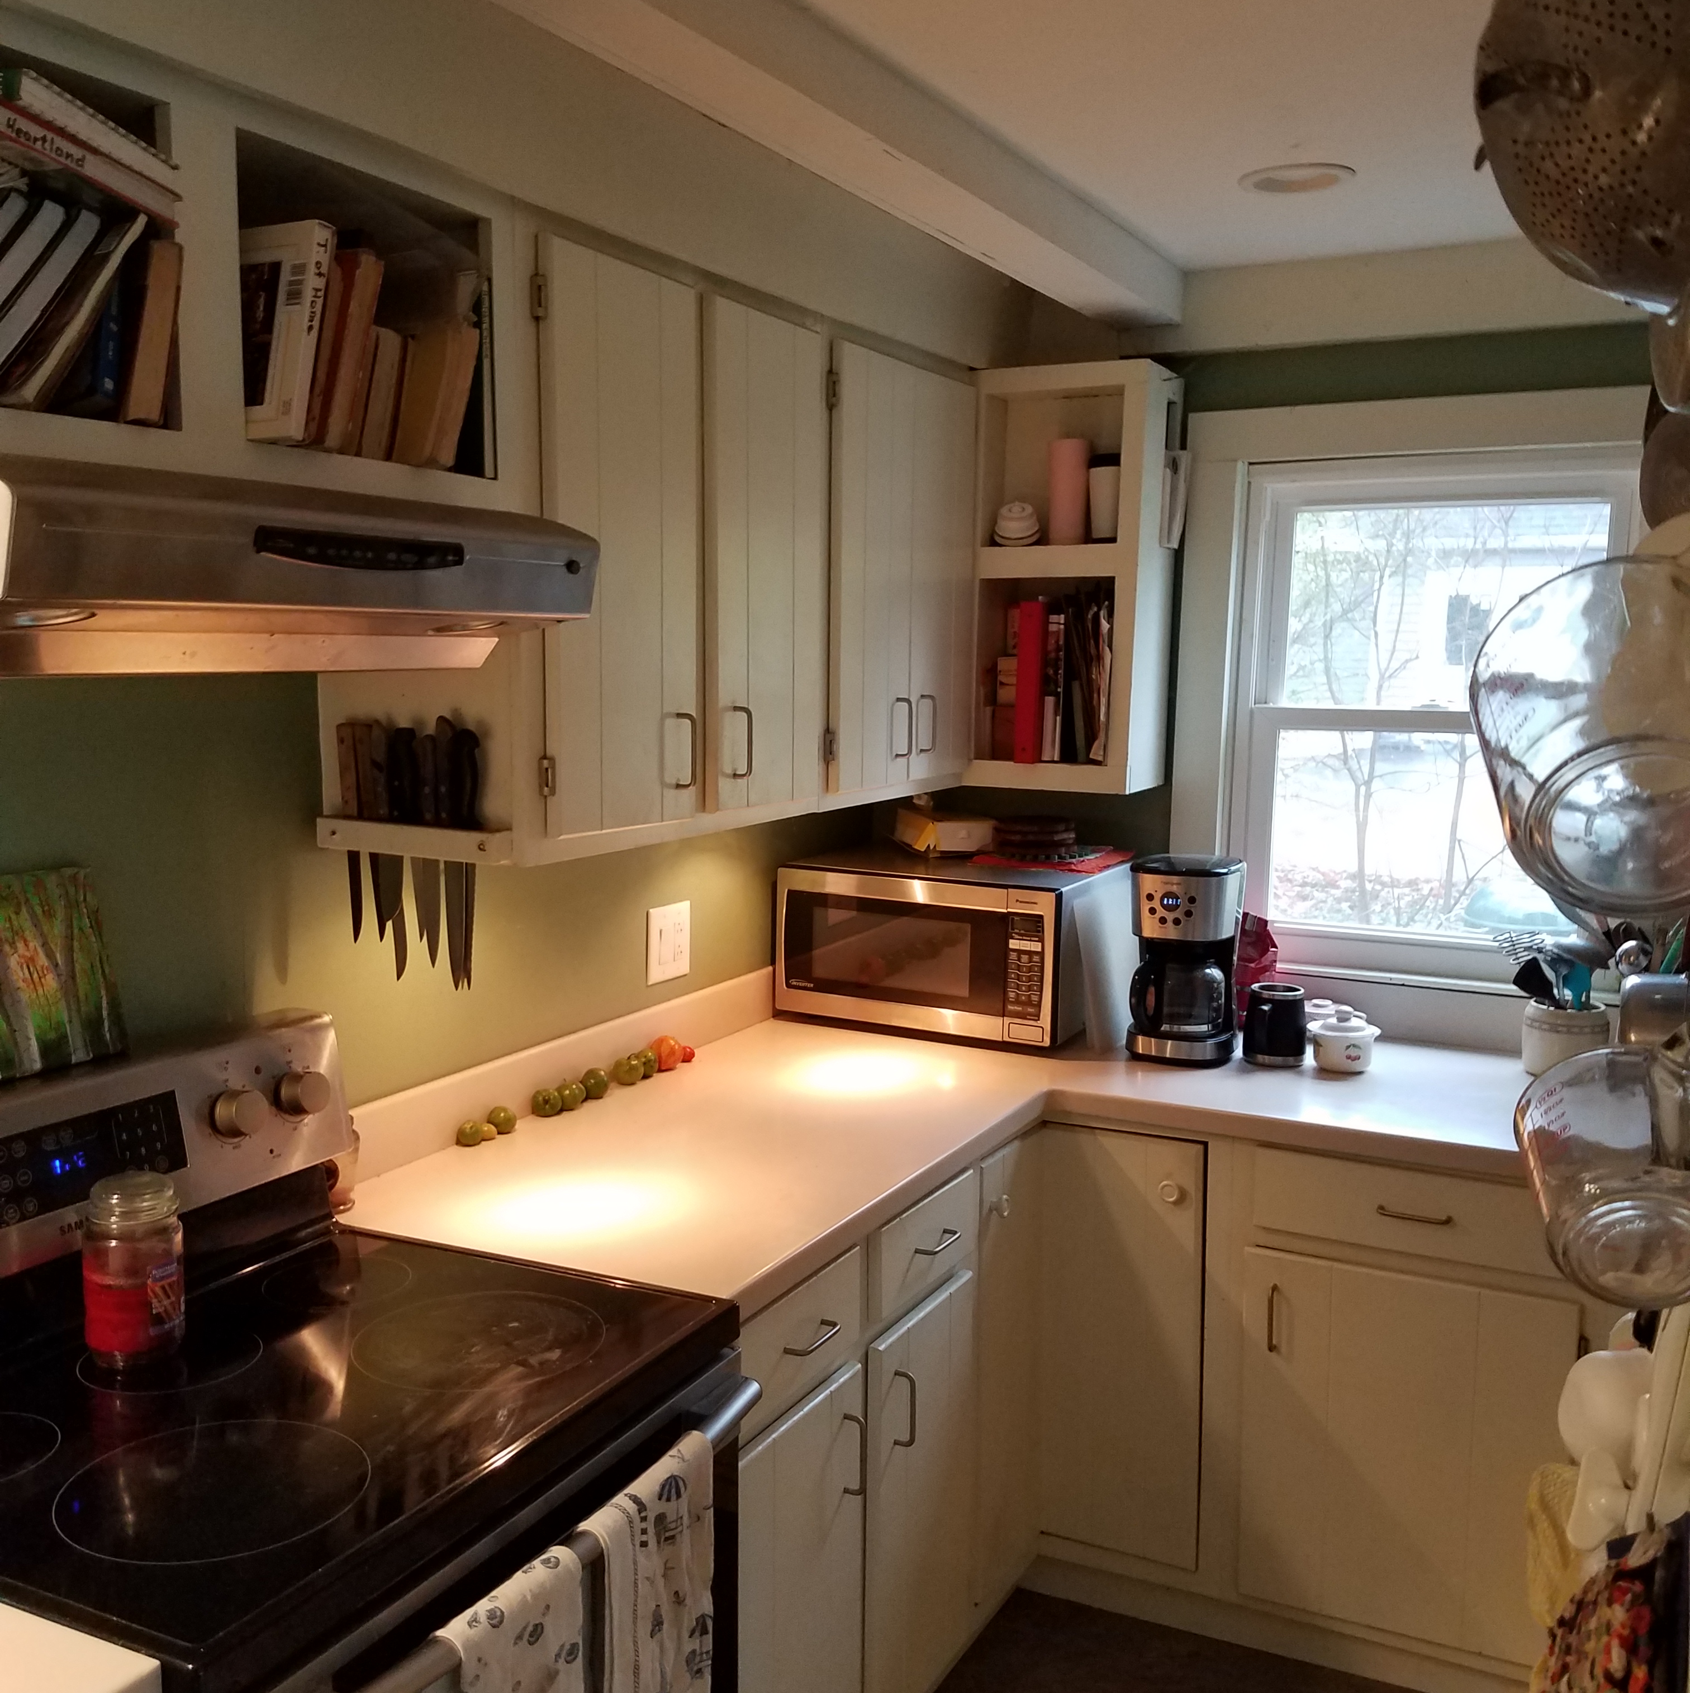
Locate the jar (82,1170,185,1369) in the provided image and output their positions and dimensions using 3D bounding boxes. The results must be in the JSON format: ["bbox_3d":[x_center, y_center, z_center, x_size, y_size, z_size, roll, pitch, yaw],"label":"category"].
[{"bbox_3d":[-0.701,0.416,1.667,0.094,0.170,0.094,0,7,0],"label":"jar"}]

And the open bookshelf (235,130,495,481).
[{"bbox_3d":[-0.634,-0.576,1.895,0.300,0.300,0.385,4,8,27],"label":"open bookshelf"}]

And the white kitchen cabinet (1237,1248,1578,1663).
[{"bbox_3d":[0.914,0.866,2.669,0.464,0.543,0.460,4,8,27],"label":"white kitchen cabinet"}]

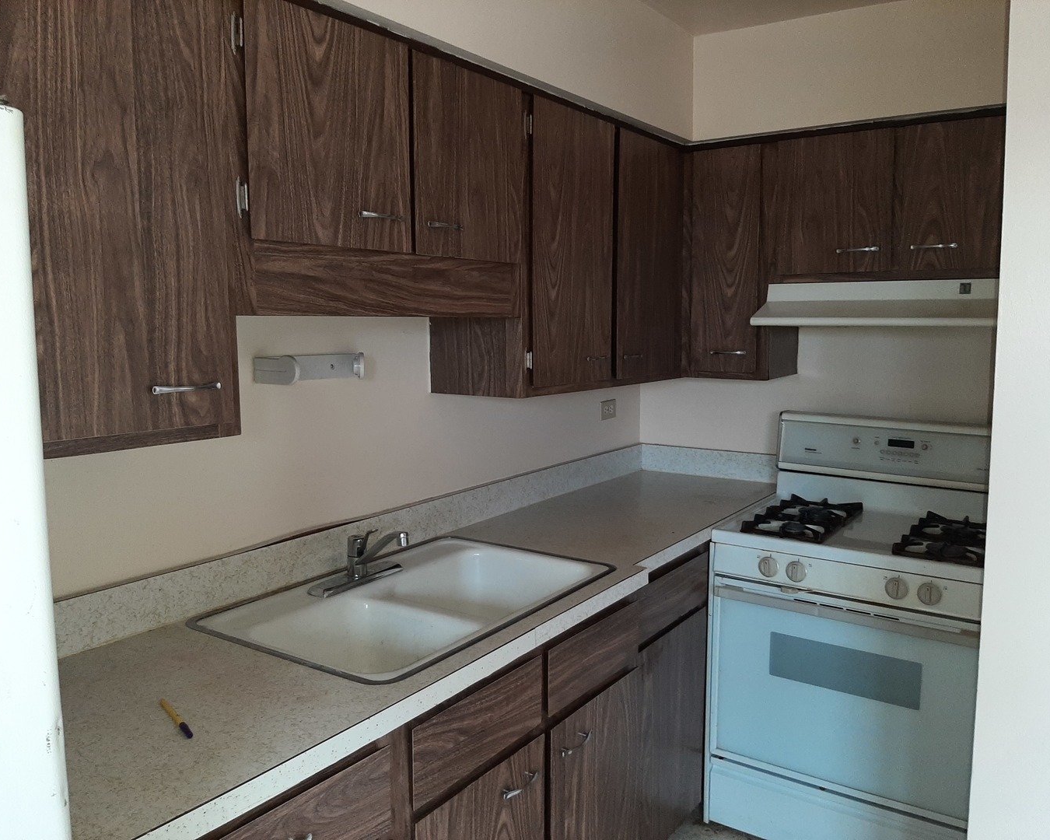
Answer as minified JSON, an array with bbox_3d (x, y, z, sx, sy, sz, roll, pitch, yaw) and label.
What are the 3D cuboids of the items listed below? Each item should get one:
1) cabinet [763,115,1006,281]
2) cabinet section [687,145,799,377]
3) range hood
[{"bbox_3d":[1.172,-0.648,2.575,0.734,0.457,0.352,4,8,35],"label":"cabinet"},{"bbox_3d":[0.756,-0.529,2.915,0.301,0.754,0.321,4,8,35],"label":"cabinet section"},{"bbox_3d":[1.131,-0.354,2.546,0.740,0.131,0.504,4,8,35],"label":"range hood"}]

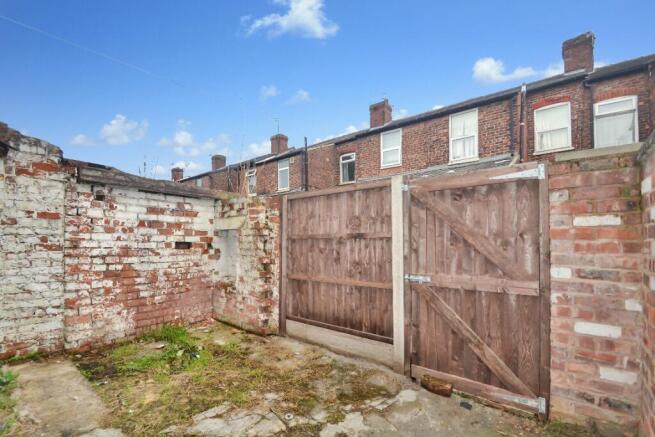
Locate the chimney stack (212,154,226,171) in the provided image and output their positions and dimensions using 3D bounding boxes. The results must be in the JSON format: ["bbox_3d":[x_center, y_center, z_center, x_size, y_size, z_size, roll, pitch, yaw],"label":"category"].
[{"bbox_3d":[-9.785,-5.010,24.733,0.800,1.350,0.900,-2,-4,36],"label":"chimney stack"}]

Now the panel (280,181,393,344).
[{"bbox_3d":[0.019,0.425,2.852,1.372,1.436,0.070,-2,-4,36],"label":"panel"}]

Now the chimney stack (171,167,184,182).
[{"bbox_3d":[-16.102,-4.637,29.306,0.800,1.380,0.900,-2,-4,36],"label":"chimney stack"}]

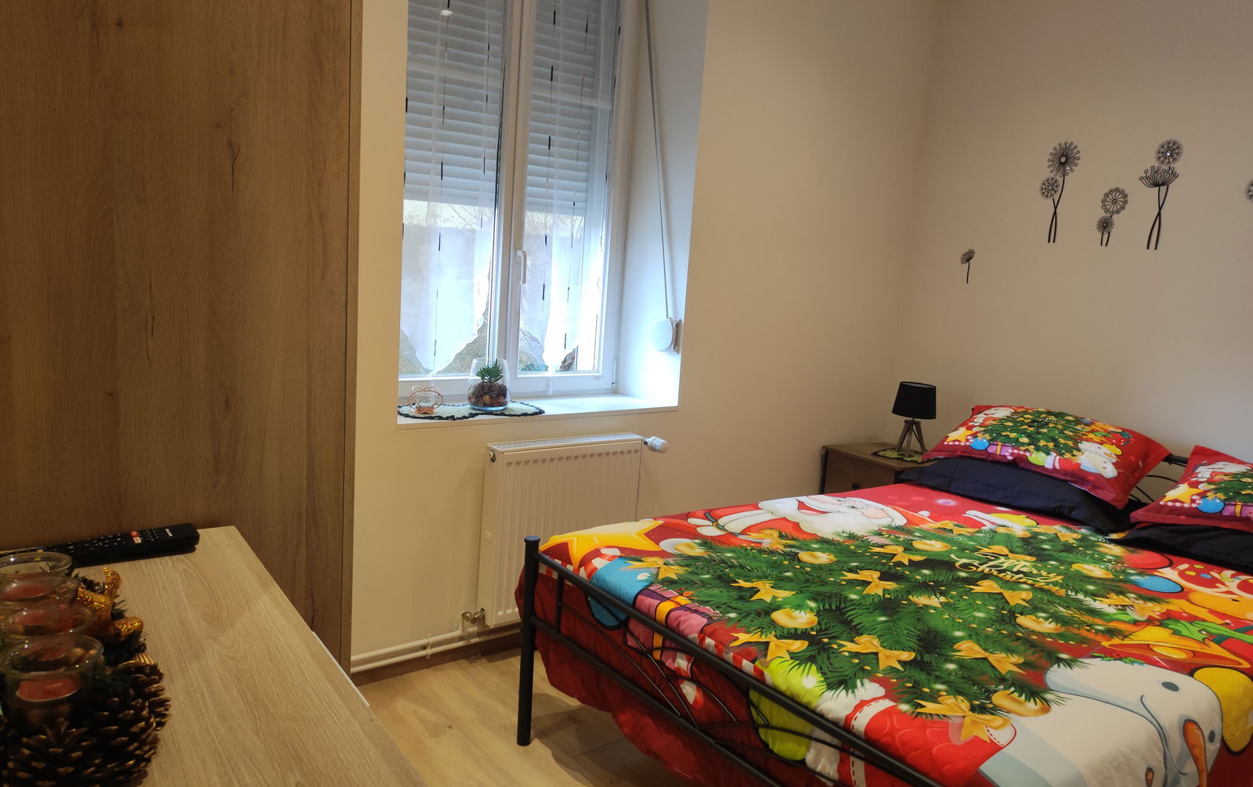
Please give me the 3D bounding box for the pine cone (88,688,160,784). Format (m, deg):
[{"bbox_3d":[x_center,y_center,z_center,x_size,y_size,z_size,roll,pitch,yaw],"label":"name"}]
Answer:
[{"bbox_3d":[-0.331,0.222,0.591,0.048,0.064,0.048,-3,12,-38],"label":"pine cone"}]

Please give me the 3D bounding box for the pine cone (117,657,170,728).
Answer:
[{"bbox_3d":[-0.347,0.214,0.638,0.045,0.059,0.045,-3,12,-38],"label":"pine cone"}]

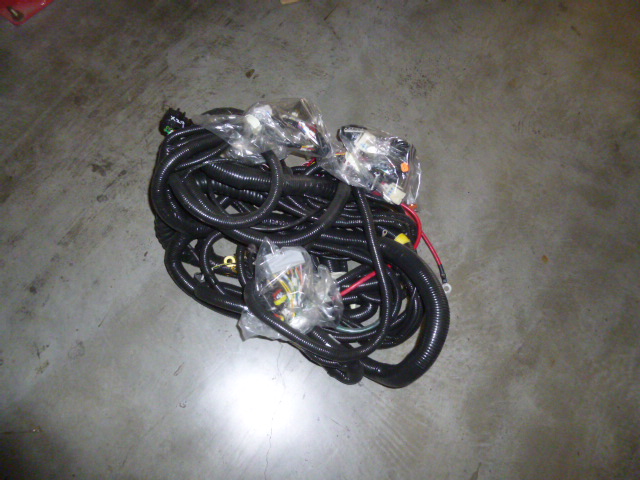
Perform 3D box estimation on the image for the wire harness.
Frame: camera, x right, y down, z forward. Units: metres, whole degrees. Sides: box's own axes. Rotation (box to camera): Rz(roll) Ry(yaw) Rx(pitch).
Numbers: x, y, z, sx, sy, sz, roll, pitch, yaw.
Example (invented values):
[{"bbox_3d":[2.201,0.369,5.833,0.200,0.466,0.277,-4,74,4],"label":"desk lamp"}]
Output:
[{"bbox_3d":[-0.034,-0.047,0.803,0.611,0.130,0.483,19,69,0],"label":"wire harness"}]

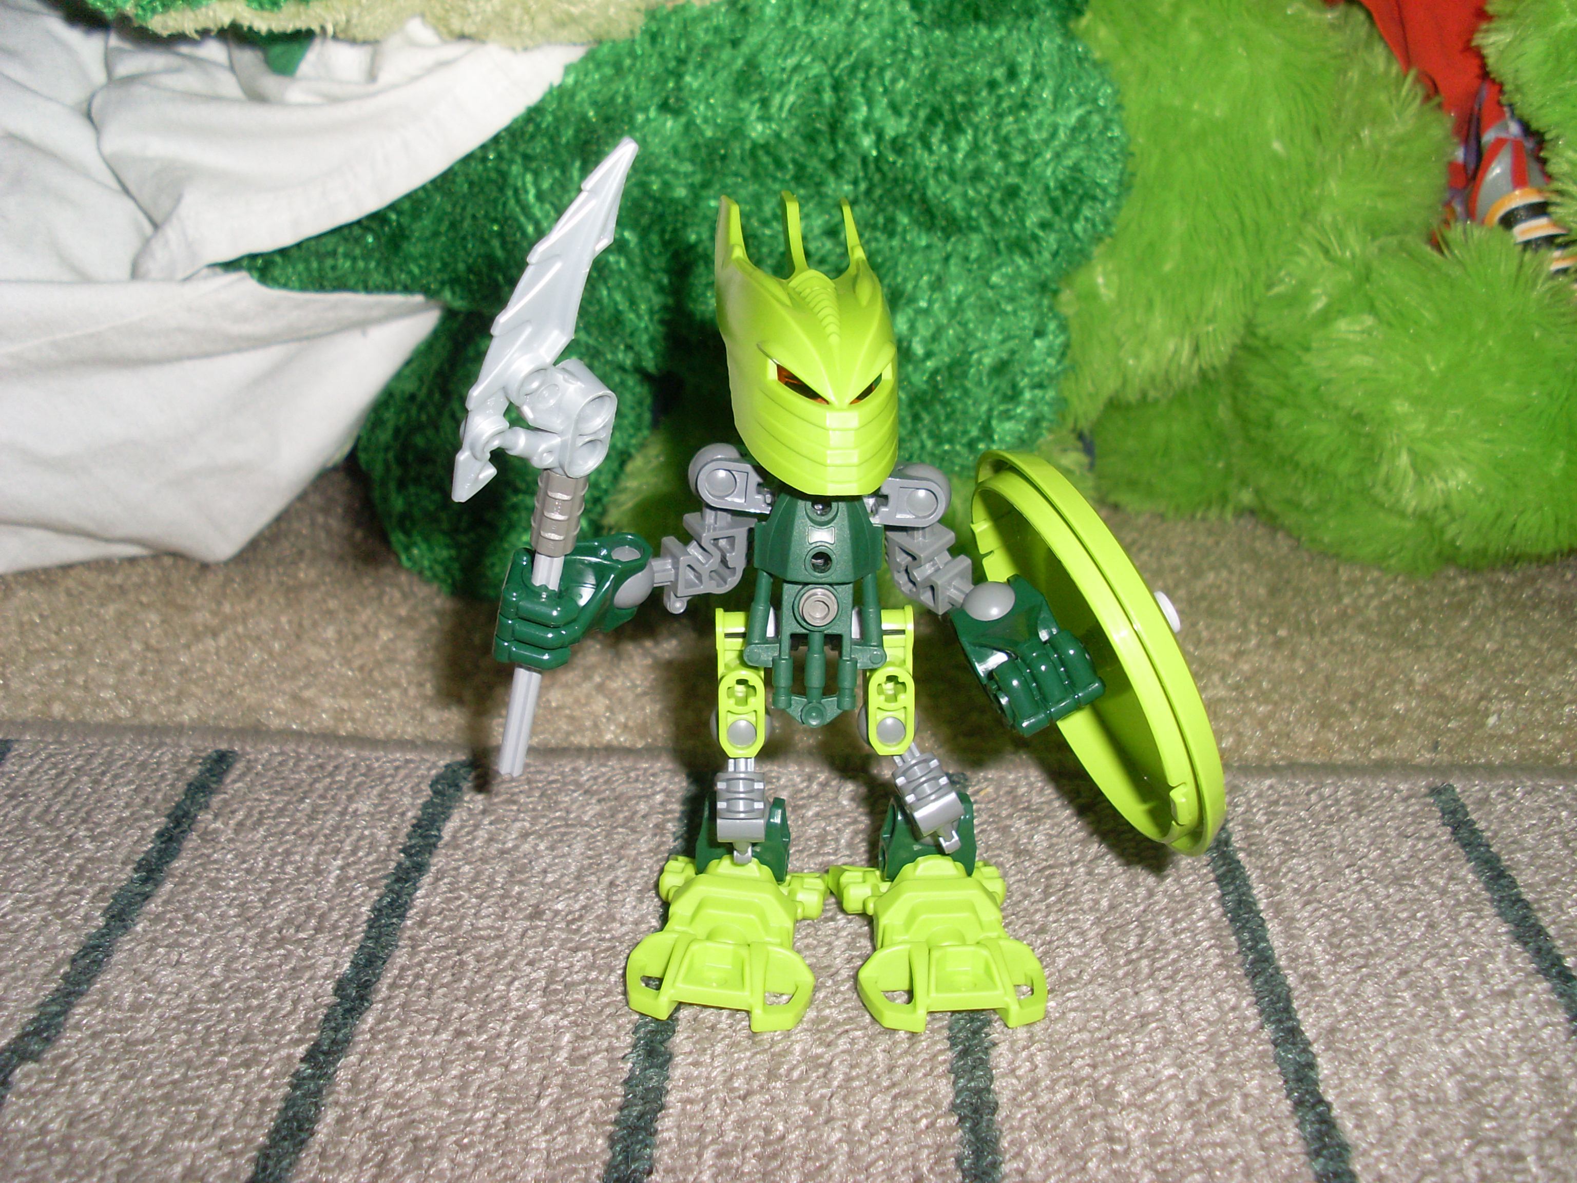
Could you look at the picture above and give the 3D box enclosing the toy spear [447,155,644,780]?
[{"bbox_3d":[-0.042,-0.017,0.287,0.024,0.125,0.018,16,34,0],"label":"toy spear"}]

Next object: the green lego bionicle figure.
[{"bbox_3d":[0.001,0.002,0.281,0.104,0.130,0.056,0,24,-2],"label":"green lego bionicle figure"}]

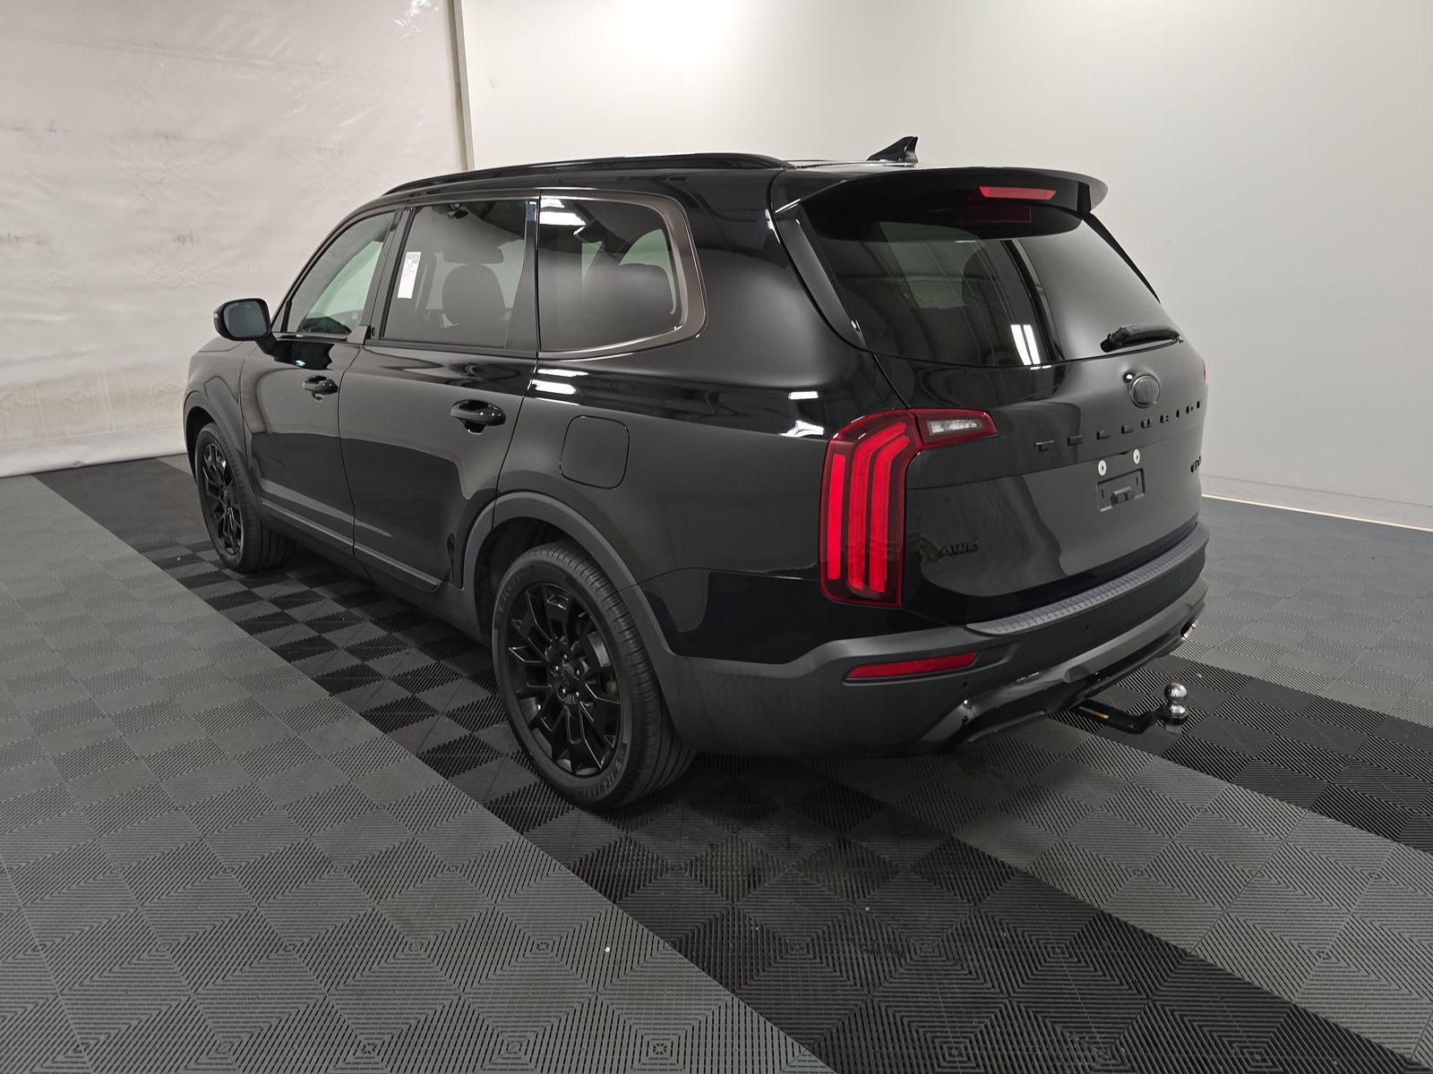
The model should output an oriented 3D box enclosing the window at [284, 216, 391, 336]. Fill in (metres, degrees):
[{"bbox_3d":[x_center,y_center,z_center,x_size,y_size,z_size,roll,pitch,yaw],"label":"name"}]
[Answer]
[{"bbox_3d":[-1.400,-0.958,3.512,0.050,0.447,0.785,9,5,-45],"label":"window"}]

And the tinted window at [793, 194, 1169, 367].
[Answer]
[{"bbox_3d":[0.797,-0.638,2.353,1.410,0.520,0.130,-15,-17,-41],"label":"tinted window"}]

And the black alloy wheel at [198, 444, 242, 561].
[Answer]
[{"bbox_3d":[-2.333,-0.193,4.662,0.180,0.545,0.545,-15,21,-42],"label":"black alloy wheel"}]

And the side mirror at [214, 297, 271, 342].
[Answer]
[{"bbox_3d":[-1.833,-0.837,3.680,0.215,0.170,0.140,-15,21,-41],"label":"side mirror"}]

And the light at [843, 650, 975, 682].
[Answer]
[{"bbox_3d":[0.393,0.259,1.914,0.300,0.045,0.040,-6,17,-20],"label":"light"}]

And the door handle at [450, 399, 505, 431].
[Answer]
[{"bbox_3d":[-0.649,-0.324,2.576,0.060,0.076,0.245,-15,21,-41],"label":"door handle"}]

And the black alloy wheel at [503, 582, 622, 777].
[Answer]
[{"bbox_3d":[-0.362,0.369,2.611,0.180,0.545,0.545,-15,21,-41],"label":"black alloy wheel"}]

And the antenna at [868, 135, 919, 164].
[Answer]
[{"bbox_3d":[0.481,-1.046,2.588,0.070,0.066,0.172,-15,21,-41],"label":"antenna"}]

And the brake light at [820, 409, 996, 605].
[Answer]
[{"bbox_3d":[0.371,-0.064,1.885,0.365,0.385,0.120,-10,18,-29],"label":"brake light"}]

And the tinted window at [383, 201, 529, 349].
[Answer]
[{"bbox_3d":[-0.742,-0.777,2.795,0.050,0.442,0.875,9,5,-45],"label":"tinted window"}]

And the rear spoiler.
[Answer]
[{"bbox_3d":[0.669,-0.888,2.423,1.380,0.130,0.340,-15,21,-41],"label":"rear spoiler"}]

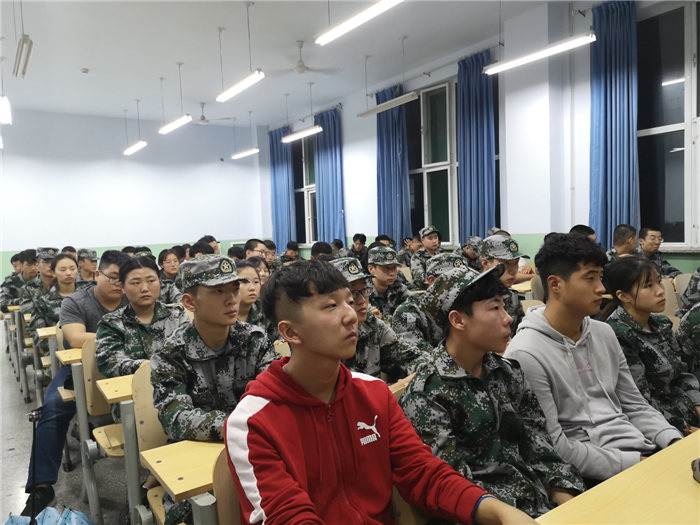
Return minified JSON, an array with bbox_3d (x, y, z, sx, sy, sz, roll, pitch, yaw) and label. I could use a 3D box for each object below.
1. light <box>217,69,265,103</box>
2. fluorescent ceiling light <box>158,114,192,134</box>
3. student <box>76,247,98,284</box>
[{"bbox_3d":[-1.250,-1.982,6.170,0.120,0.085,1.230,-5,4,-34],"label":"light"},{"bbox_3d":[-2.615,-2.058,8.144,0.120,0.085,1.230,-5,4,-34],"label":"fluorescent ceiling light"},{"bbox_3d":[-2.551,0.492,5.425,0.500,1.260,0.750,-5,4,-34],"label":"student"}]

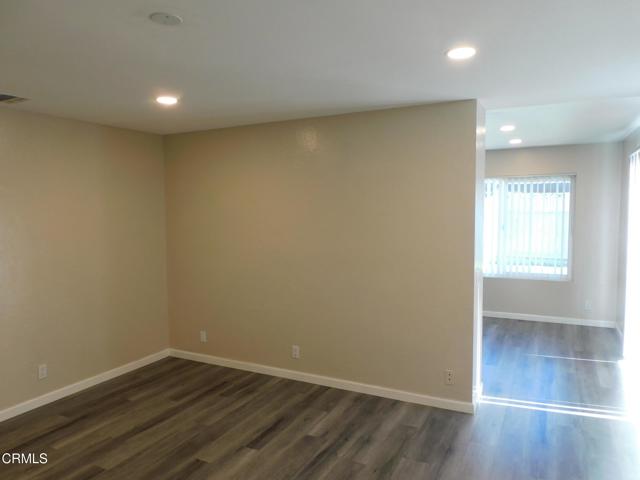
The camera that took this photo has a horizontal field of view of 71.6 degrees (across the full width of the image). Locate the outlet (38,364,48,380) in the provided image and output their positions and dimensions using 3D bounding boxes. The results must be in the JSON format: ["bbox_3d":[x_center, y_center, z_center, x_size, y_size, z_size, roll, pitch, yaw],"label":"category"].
[{"bbox_3d":[-2.324,1.114,3.735,0.009,0.120,0.075,2,5,27],"label":"outlet"}]

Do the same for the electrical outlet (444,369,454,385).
[{"bbox_3d":[1.039,1.099,3.555,0.075,0.120,0.009,1,5,27],"label":"electrical outlet"}]

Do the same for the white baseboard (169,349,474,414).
[{"bbox_3d":[-0.241,1.288,4.228,3.258,0.086,0.015,1,5,27],"label":"white baseboard"}]

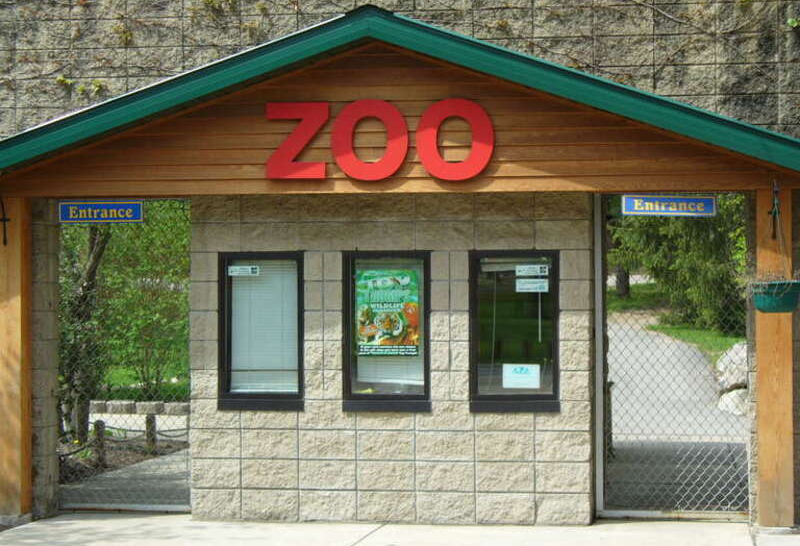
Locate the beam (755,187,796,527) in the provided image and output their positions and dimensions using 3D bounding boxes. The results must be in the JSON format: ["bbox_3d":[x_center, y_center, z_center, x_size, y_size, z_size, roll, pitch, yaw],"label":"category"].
[{"bbox_3d":[2.424,0.543,11.648,0.216,2.161,0.200,0,-1,9],"label":"beam"}]

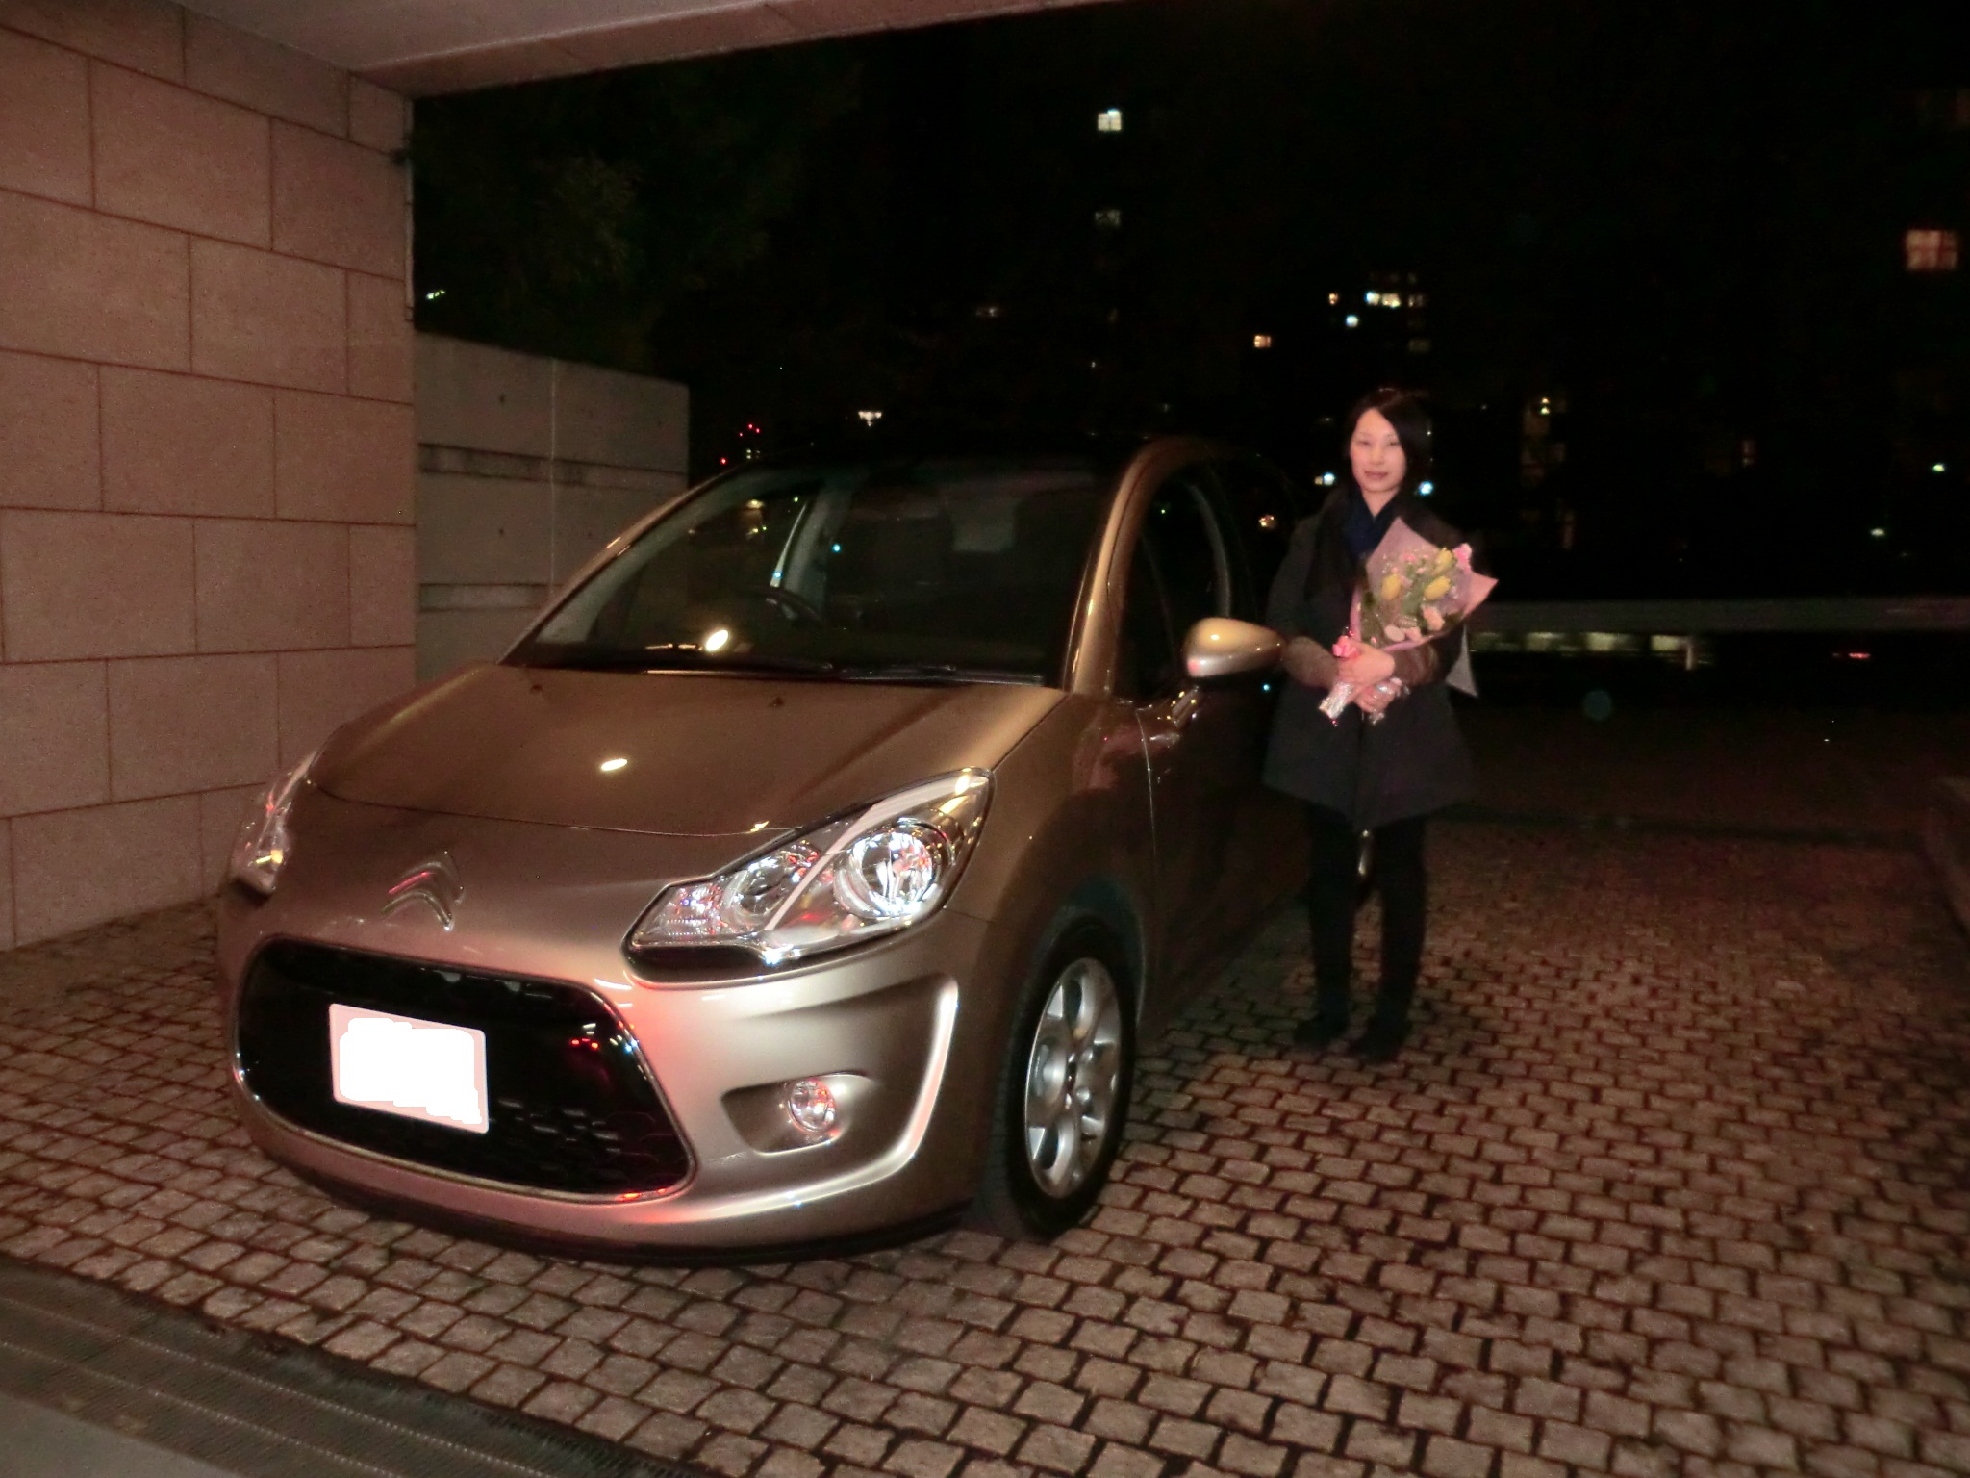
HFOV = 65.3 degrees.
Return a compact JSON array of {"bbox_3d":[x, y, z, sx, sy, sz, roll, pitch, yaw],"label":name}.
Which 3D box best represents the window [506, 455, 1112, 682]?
[{"bbox_3d":[-0.359,-0.405,3.445,1.402,0.161,0.971,3,41,26],"label":"window"}]

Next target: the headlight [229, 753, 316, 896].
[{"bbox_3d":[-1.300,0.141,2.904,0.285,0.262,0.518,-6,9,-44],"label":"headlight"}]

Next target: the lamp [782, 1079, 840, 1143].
[{"bbox_3d":[-0.260,0.563,2.349,0.099,0.099,0.060,2,6,16],"label":"lamp"}]

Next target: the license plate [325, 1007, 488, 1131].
[{"bbox_3d":[-0.911,0.519,2.429,0.332,0.166,0.015,3,7,26],"label":"license plate"}]

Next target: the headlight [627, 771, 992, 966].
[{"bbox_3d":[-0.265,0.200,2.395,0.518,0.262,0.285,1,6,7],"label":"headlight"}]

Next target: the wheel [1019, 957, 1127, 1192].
[{"bbox_3d":[0.096,0.606,2.804,0.171,0.433,0.433,3,7,26],"label":"wheel"}]

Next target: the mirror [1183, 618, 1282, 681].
[{"bbox_3d":[0.515,-0.186,3.165,0.216,0.136,0.131,3,7,26],"label":"mirror"}]

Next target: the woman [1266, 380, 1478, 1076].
[{"bbox_3d":[0.958,-0.037,3.877,0.550,1.665,0.420,4,7,13],"label":"woman"}]

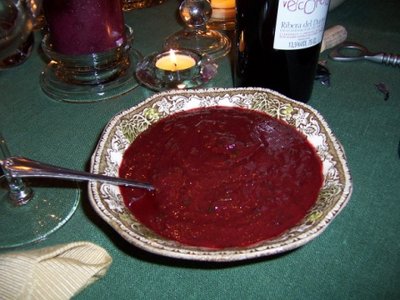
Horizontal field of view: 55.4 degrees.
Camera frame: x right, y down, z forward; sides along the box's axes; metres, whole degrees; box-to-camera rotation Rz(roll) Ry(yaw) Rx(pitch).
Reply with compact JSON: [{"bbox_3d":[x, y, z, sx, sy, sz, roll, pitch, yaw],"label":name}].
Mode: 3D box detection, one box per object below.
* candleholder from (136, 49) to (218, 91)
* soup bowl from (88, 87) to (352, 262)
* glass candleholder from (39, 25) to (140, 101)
[{"bbox_3d":[-0.023,-0.078,0.392,0.081,0.028,0.081,-3,40,0],"label":"candleholder"},{"bbox_3d":[0.012,0.019,0.257,0.160,0.049,0.160,-3,40,0],"label":"soup bowl"},{"bbox_3d":[-0.118,-0.101,0.413,0.118,0.043,0.118,-3,40,0],"label":"glass candleholder"}]

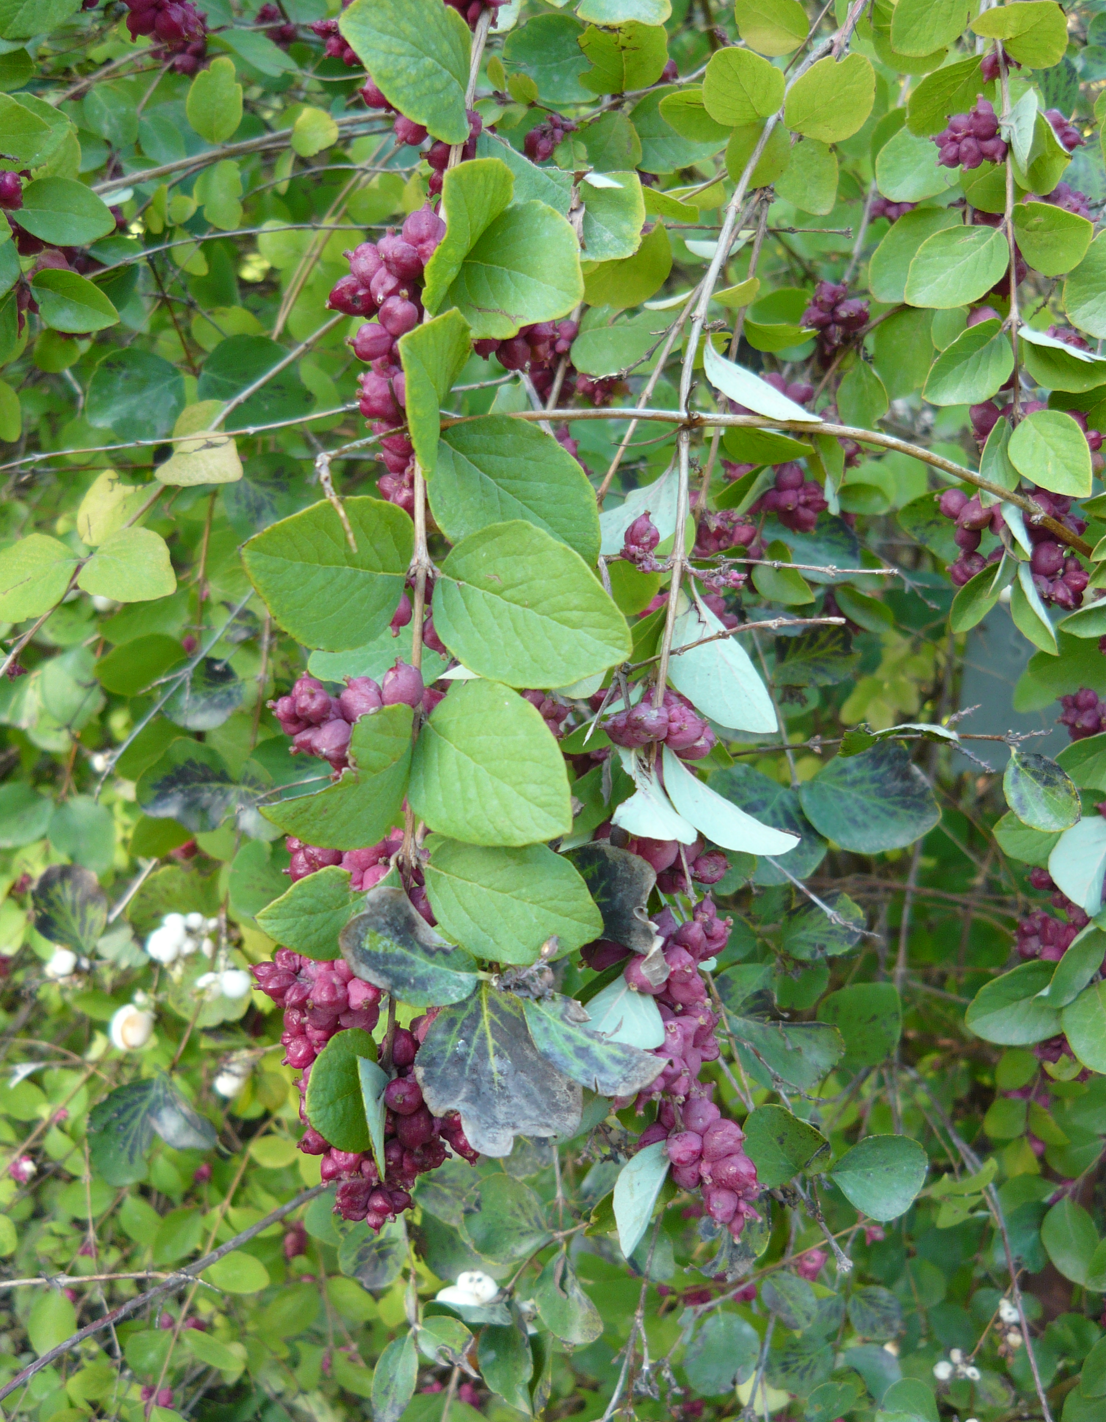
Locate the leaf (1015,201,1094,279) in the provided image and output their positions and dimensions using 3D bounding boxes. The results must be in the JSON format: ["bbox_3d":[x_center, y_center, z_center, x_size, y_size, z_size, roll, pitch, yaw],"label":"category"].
[{"bbox_3d":[0.179,-0.171,0.510,0.032,0.028,0.009,25,-15,-3],"label":"leaf"}]

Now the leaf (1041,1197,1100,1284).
[{"bbox_3d":[0.252,0.257,0.680,0.028,0.035,0.009,-30,-18,-11],"label":"leaf"}]

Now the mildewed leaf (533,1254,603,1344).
[{"bbox_3d":[0.005,0.206,0.493,0.024,0.030,0.007,-9,-16,-15],"label":"mildewed leaf"}]

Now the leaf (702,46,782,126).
[{"bbox_3d":[0.071,-0.230,0.520,0.030,0.030,0.008,19,-6,8],"label":"leaf"}]

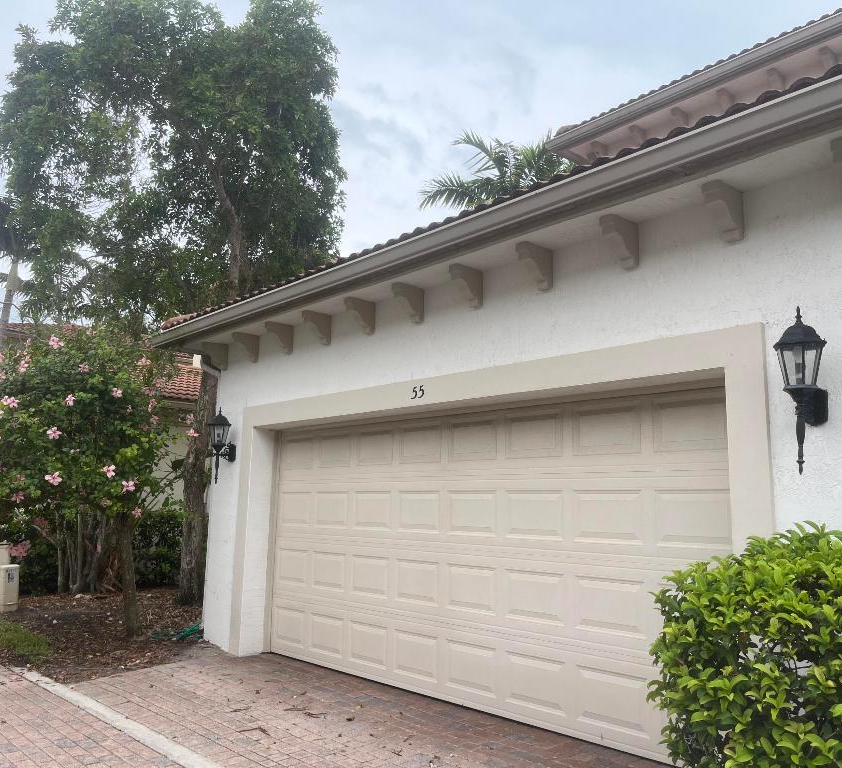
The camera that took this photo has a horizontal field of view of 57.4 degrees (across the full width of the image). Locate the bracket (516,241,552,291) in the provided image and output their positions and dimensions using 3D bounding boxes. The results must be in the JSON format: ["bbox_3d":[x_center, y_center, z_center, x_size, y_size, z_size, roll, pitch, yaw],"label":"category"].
[{"bbox_3d":[0.717,-0.738,4.835,0.245,0.260,0.092,9,-12,-41],"label":"bracket"}]

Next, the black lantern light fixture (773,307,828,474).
[{"bbox_3d":[1.742,0.029,3.503,0.290,0.770,0.225,9,-12,-41],"label":"black lantern light fixture"}]

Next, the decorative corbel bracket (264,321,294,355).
[{"bbox_3d":[-1.320,-0.418,7.175,0.253,0.254,0.087,9,-12,-41],"label":"decorative corbel bracket"}]

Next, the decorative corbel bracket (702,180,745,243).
[{"bbox_3d":[1.564,-0.885,3.976,0.253,0.254,0.087,9,-12,-41],"label":"decorative corbel bracket"}]

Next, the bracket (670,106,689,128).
[{"bbox_3d":[3.294,-3.345,9.780,0.245,0.260,0.092,9,-12,-41],"label":"bracket"}]

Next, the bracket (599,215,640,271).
[{"bbox_3d":[1.150,-0.818,4.436,0.253,0.254,0.087,9,-12,-41],"label":"bracket"}]

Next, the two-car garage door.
[{"bbox_3d":[0.196,1.244,5.706,0.080,2.090,4.770,9,-12,-41],"label":"two-car garage door"}]

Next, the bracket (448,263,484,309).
[{"bbox_3d":[0.316,-0.683,5.360,0.253,0.254,0.087,9,-12,-41],"label":"bracket"}]

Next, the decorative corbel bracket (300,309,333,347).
[{"bbox_3d":[-0.907,-0.485,6.718,0.253,0.254,0.087,9,-12,-41],"label":"decorative corbel bracket"}]

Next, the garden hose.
[{"bbox_3d":[-2.616,2.631,8.242,0.600,0.125,0.636,4,-10,-17],"label":"garden hose"}]

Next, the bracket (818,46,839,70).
[{"bbox_3d":[4.481,-3.534,8.480,0.245,0.260,0.092,9,-12,-41],"label":"bracket"}]

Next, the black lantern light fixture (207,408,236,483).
[{"bbox_3d":[-1.986,0.628,7.703,0.299,0.793,0.220,9,-12,-41],"label":"black lantern light fixture"}]

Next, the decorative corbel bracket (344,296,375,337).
[{"bbox_3d":[-0.497,-0.551,6.263,0.253,0.254,0.087,9,-12,-41],"label":"decorative corbel bracket"}]

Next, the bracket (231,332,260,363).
[{"bbox_3d":[-1.742,-0.349,7.644,0.253,0.254,0.087,9,-12,-41],"label":"bracket"}]

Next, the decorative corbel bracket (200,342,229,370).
[{"bbox_3d":[-2.172,-0.280,8.120,0.253,0.254,0.087,9,-12,-41],"label":"decorative corbel bracket"}]

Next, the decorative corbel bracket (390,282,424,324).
[{"bbox_3d":[-0.104,-0.607,5.734,0.245,0.260,0.092,9,-12,-41],"label":"decorative corbel bracket"}]

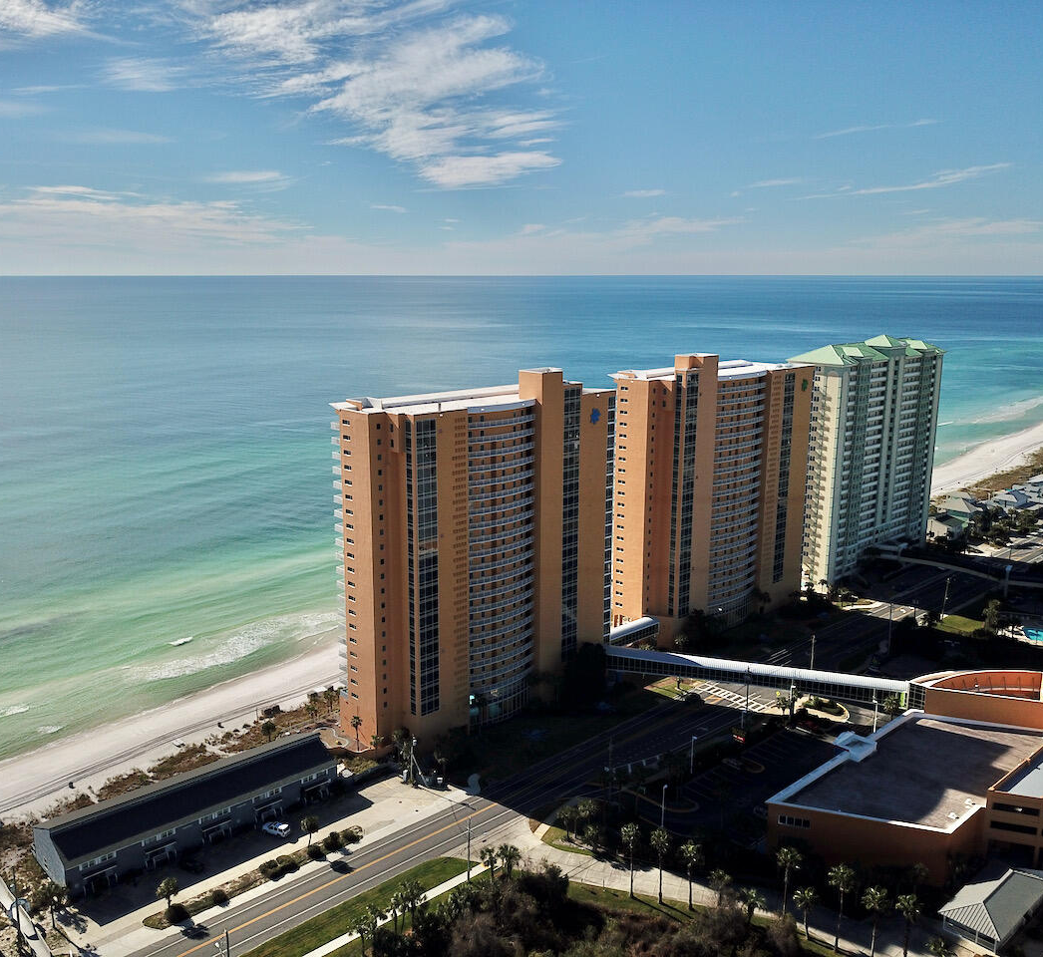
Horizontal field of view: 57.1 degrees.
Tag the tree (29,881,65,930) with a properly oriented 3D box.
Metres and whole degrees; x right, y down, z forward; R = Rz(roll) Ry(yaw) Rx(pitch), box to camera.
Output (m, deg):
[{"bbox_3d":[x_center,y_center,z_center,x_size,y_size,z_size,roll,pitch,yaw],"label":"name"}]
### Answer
[{"bbox_3d":[-70.432,64.245,143.789,5.350,7.480,5.350,0,12,0],"label":"tree"}]

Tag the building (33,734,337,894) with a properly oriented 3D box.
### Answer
[{"bbox_3d":[-59.592,58.943,175.265,50.800,8.700,14.300,-11,16,-42],"label":"building"}]

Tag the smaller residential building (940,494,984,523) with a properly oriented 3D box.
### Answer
[{"bbox_3d":[171.460,13.190,375.640,11.500,9.000,13.600,-11,16,-41],"label":"smaller residential building"}]

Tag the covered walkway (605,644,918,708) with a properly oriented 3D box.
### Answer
[{"bbox_3d":[53.570,44.730,218.640,69.150,4.900,4.300,4,13,17],"label":"covered walkway"}]

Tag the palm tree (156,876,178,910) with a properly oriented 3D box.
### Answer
[{"bbox_3d":[-56.168,65.645,151.968,3.467,5.446,3.467,0,12,0],"label":"palm tree"}]

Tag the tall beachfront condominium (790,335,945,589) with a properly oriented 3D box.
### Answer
[{"bbox_3d":[116.635,-9.480,327.970,70.500,77.916,20.500,-11,17,-42],"label":"tall beachfront condominium"}]

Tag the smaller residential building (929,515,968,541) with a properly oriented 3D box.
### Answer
[{"bbox_3d":[156.980,17.850,358.370,11.500,7.200,13.000,-11,16,-41],"label":"smaller residential building"}]

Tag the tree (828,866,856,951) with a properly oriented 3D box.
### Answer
[{"bbox_3d":[45.824,62.114,138.122,3.980,14.050,3.980,0,12,0],"label":"tree"}]

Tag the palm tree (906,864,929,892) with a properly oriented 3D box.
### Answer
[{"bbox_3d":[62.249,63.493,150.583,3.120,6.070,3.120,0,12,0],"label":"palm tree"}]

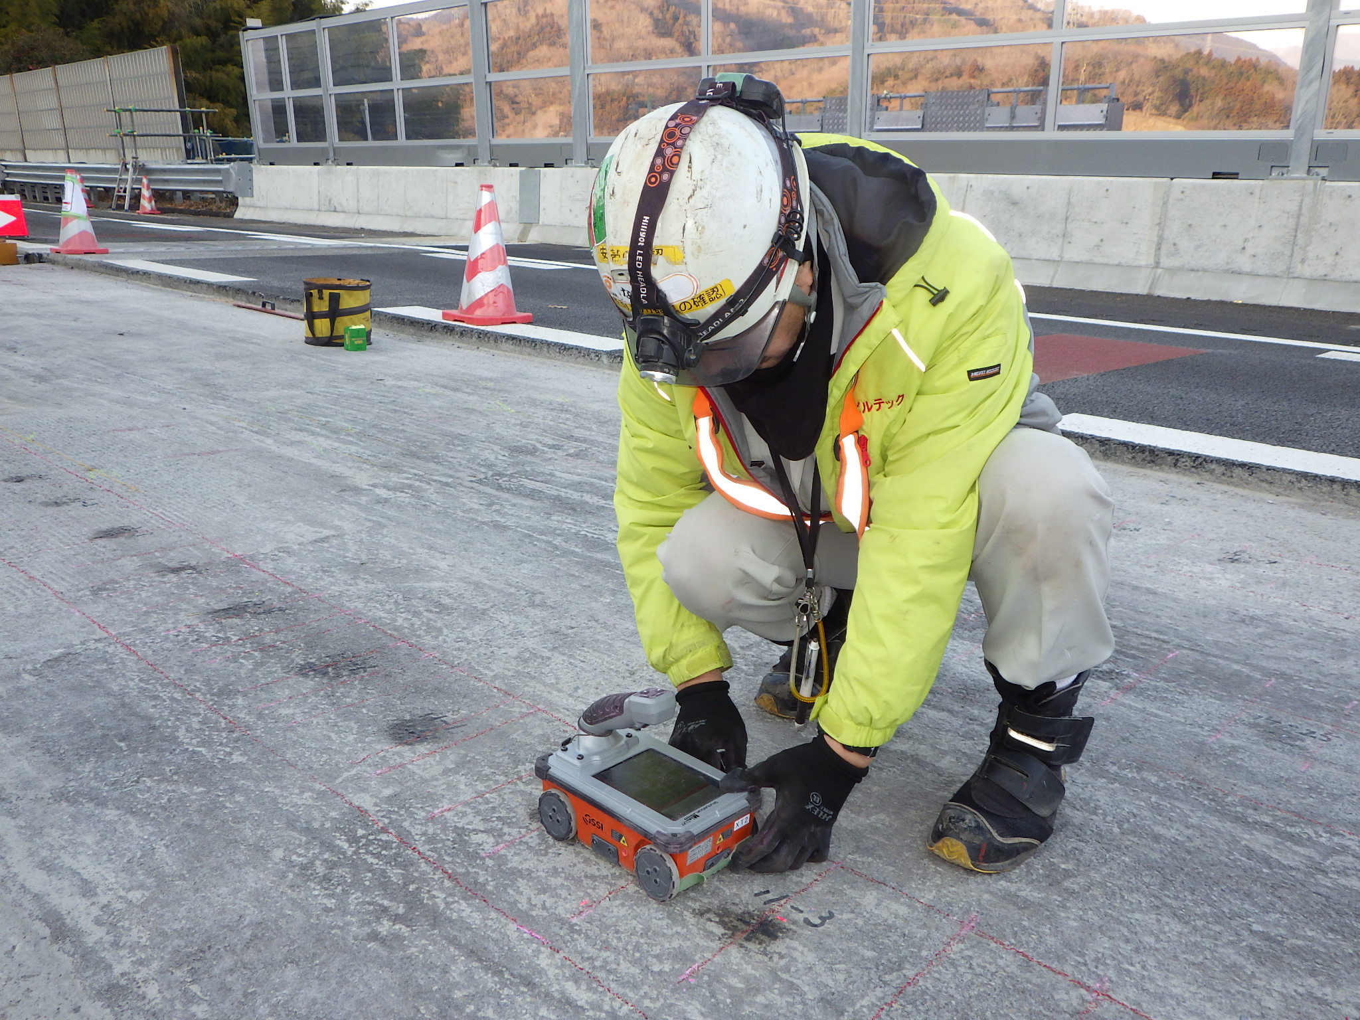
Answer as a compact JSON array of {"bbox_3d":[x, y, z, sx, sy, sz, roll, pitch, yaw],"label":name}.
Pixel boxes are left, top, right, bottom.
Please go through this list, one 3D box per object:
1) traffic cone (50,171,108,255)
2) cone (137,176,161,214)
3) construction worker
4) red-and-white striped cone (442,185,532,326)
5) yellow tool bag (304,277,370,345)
[{"bbox_3d":[-5.325,-2.624,9.690,0.360,0.700,0.360,-1,16,-11],"label":"traffic cone"},{"bbox_3d":[-10.167,-6.011,20.985,0.360,0.700,0.360,-7,18,-29],"label":"cone"},{"bbox_3d":[0.288,-0.082,1.429,0.570,0.890,0.780,13,19,33],"label":"construction worker"},{"bbox_3d":[-1.009,-1.345,5.783,0.360,0.700,0.360,15,20,39],"label":"red-and-white striped cone"},{"bbox_3d":[-1.674,-0.966,5.365,0.315,0.295,0.315,5,16,10],"label":"yellow tool bag"}]

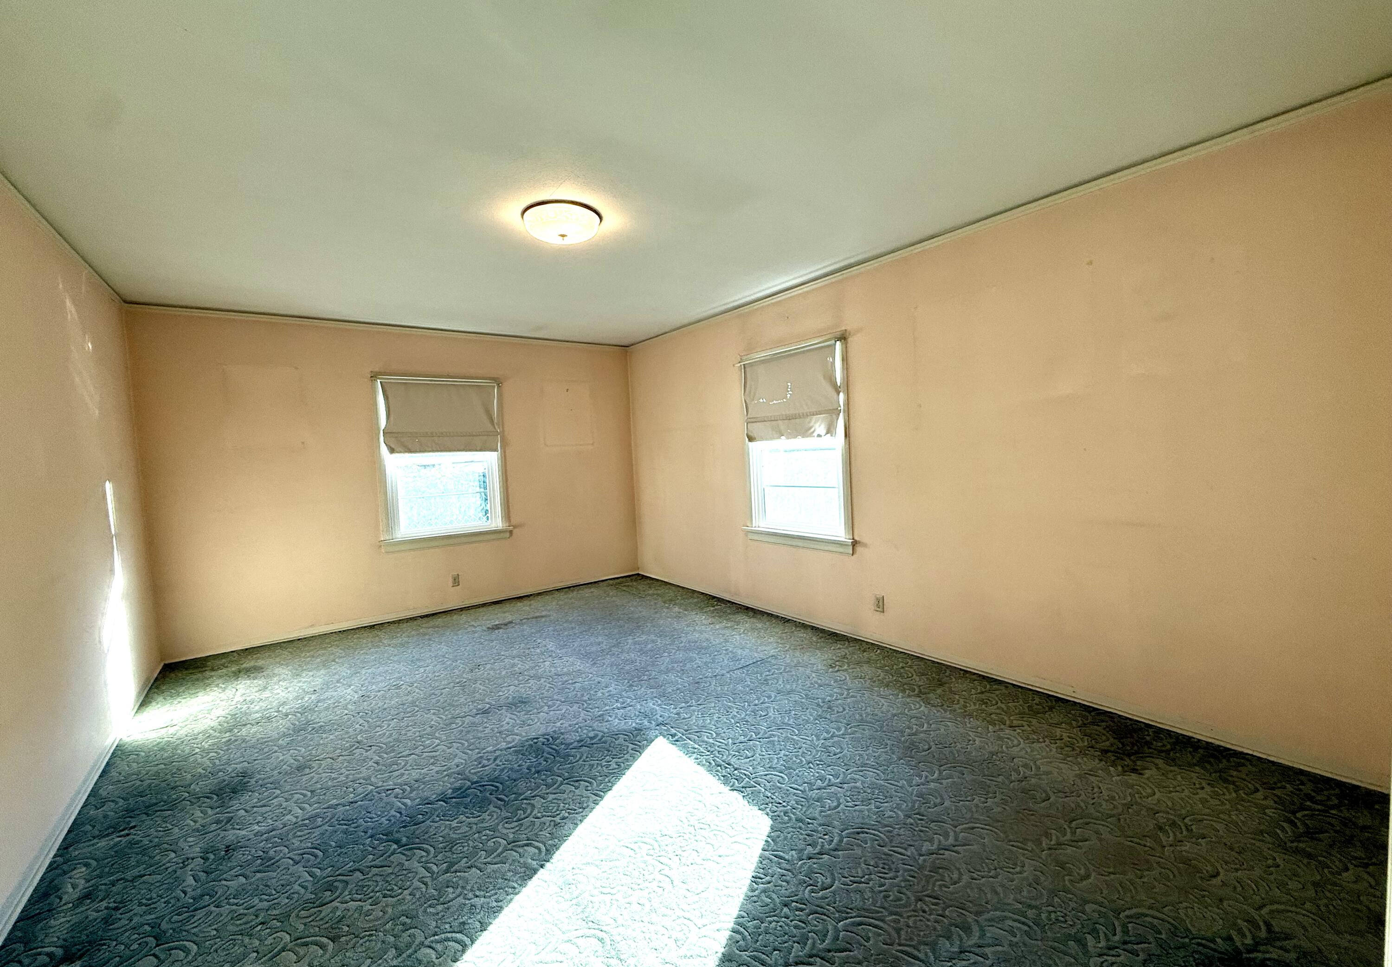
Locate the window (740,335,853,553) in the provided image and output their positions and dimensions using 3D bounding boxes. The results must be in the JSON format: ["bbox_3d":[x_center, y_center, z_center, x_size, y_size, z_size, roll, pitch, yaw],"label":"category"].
[{"bbox_3d":[0.701,-0.265,4.134,0.100,1.460,1.060,-5,4,-36],"label":"window"}]

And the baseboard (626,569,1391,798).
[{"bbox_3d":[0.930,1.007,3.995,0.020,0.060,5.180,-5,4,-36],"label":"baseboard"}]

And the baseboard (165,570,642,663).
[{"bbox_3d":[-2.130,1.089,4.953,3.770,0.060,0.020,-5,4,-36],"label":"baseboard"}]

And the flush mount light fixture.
[{"bbox_3d":[-0.615,-1.192,2.615,0.365,0.130,0.365,-3,3,0],"label":"flush mount light fixture"}]

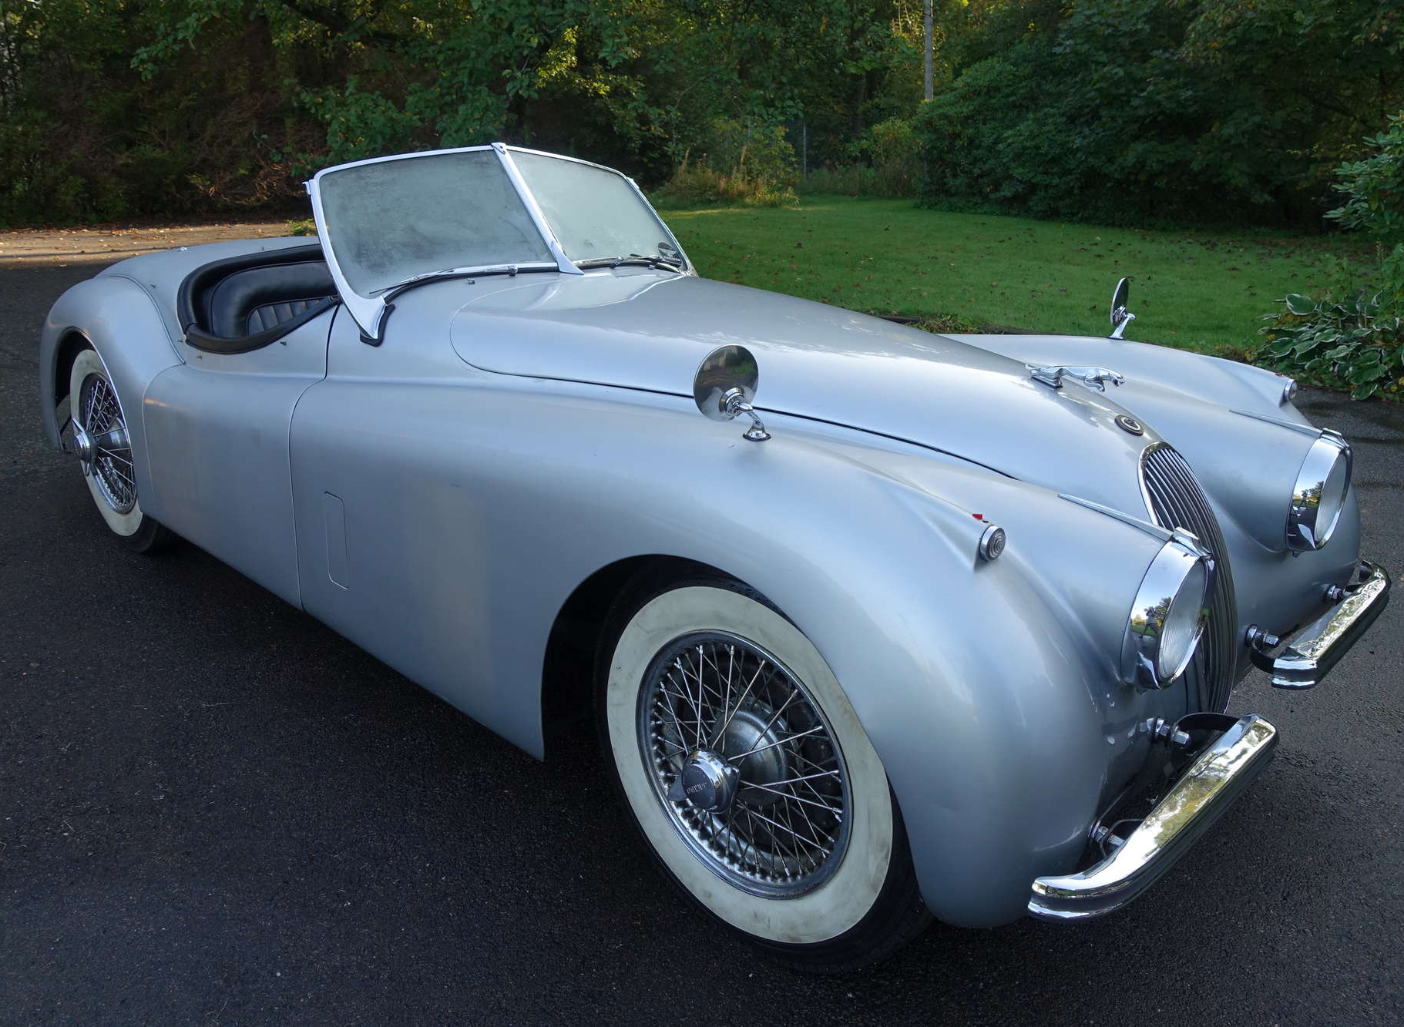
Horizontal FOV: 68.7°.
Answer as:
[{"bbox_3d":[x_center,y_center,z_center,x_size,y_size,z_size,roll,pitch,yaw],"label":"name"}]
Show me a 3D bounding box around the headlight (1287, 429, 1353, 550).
[{"bbox_3d":[1.180,-0.034,1.953,0.090,0.227,0.215,18,25,39],"label":"headlight"}]

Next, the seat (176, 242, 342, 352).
[{"bbox_3d":[-1.040,-0.445,2.986,0.650,0.530,0.540,18,25,39],"label":"seat"}]

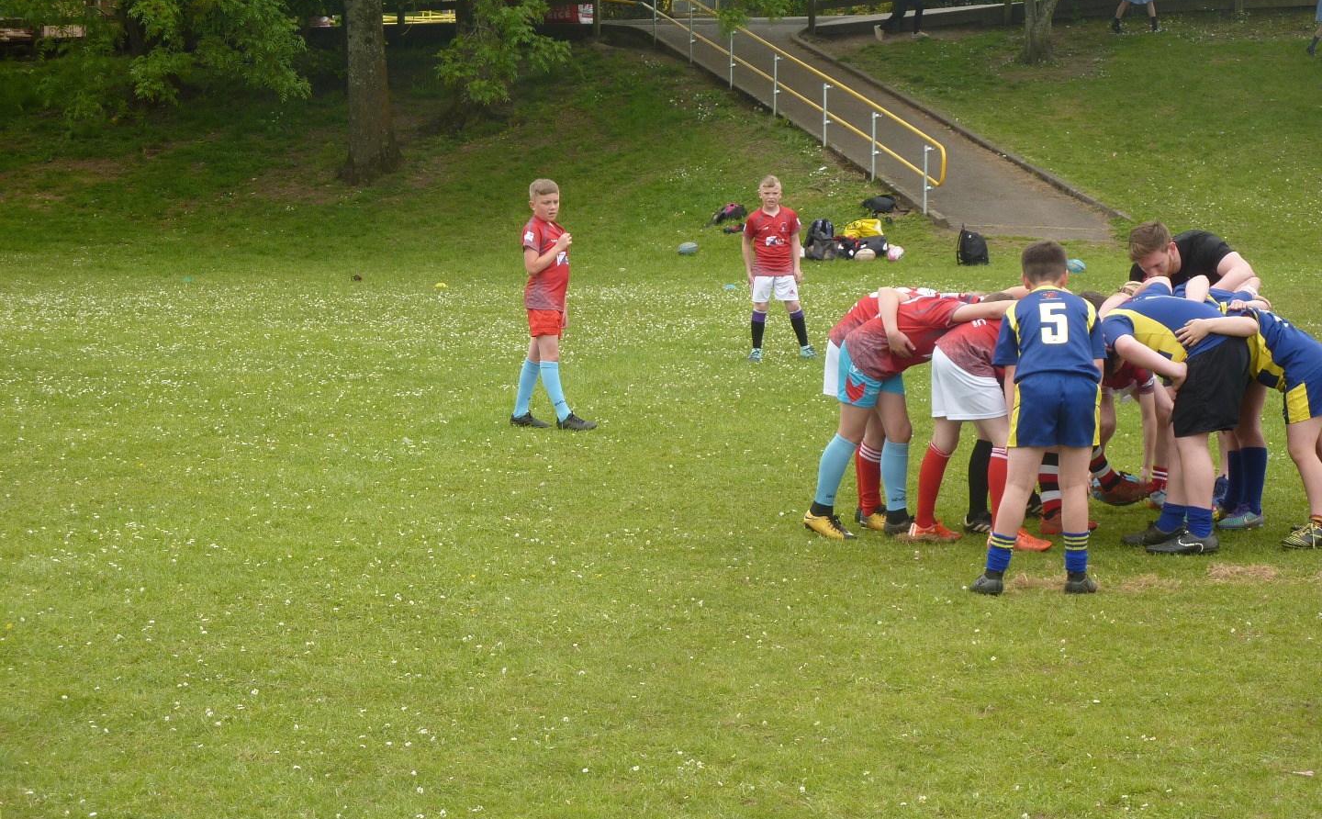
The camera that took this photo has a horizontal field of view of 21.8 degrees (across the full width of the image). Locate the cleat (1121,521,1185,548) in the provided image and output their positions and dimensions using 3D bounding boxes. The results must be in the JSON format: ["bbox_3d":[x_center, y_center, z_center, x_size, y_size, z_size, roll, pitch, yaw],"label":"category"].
[{"bbox_3d":[1.958,0.493,13.620,0.275,0.100,0.100,1,4,10],"label":"cleat"}]

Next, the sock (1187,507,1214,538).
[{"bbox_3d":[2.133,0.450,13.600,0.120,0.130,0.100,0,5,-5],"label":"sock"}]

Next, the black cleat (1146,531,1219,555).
[{"bbox_3d":[2.027,0.522,13.370,0.280,0.100,0.100,0,4,6],"label":"black cleat"}]

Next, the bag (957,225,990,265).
[{"bbox_3d":[4.018,-2.105,44.200,0.250,0.490,0.320,4,6,44],"label":"bag"}]

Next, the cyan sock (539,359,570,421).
[{"bbox_3d":[-0.610,-0.107,19.800,0.120,0.350,0.105,-12,4,19],"label":"cyan sock"}]

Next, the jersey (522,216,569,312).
[{"bbox_3d":[-0.665,-0.837,19.750,0.250,0.560,0.380,3,5,31],"label":"jersey"}]

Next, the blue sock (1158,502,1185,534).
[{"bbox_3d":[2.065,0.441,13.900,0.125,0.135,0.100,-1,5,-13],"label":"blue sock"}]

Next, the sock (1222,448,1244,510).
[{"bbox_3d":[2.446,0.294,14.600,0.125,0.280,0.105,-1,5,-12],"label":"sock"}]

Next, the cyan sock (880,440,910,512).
[{"bbox_3d":[0.958,0.272,14.050,0.115,0.290,0.100,1,5,18],"label":"cyan sock"}]

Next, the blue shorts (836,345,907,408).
[{"bbox_3d":[0.871,-0.162,14.030,0.260,0.290,0.310,17,8,13],"label":"blue shorts"}]

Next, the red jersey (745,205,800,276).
[{"bbox_3d":[0.840,-1.277,26.000,0.430,0.555,0.250,0,5,0],"label":"red jersey"}]

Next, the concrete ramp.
[{"bbox_3d":[3.044,-4.447,52.219,2.800,3.300,15.200,-1,5,-16],"label":"concrete ramp"}]

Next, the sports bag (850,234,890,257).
[{"bbox_3d":[2.707,-2.117,44.600,0.500,0.300,0.290,0,4,3],"label":"sports bag"}]

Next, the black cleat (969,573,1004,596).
[{"bbox_3d":[1.268,0.678,13.400,0.088,0.095,0.235,-1,5,-21],"label":"black cleat"}]

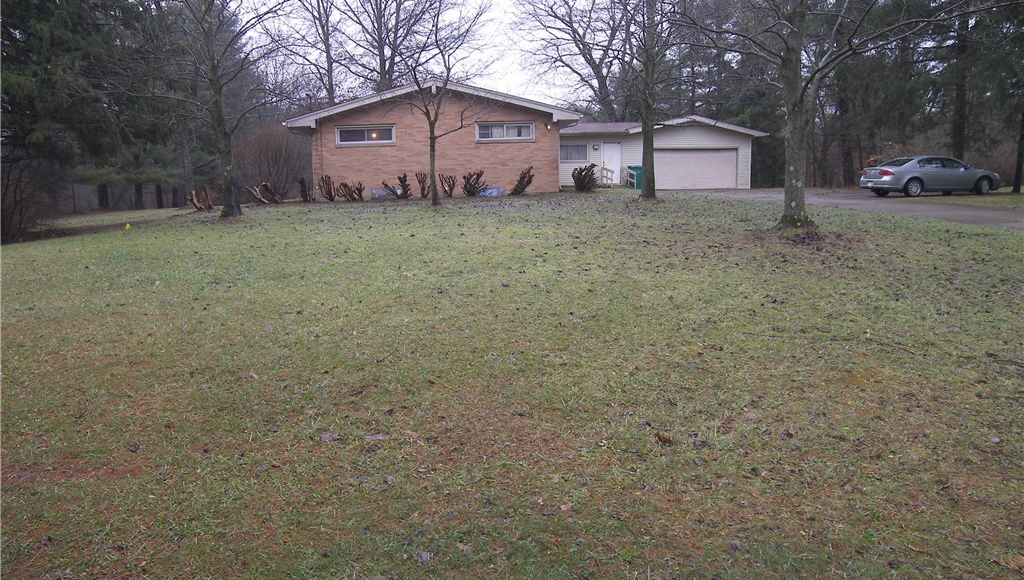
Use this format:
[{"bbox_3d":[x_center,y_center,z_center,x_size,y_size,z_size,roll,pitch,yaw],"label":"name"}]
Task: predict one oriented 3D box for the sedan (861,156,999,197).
[{"bbox_3d":[15.800,-4.280,26.750,5.140,1.470,1.870,-2,8,-11],"label":"sedan"}]

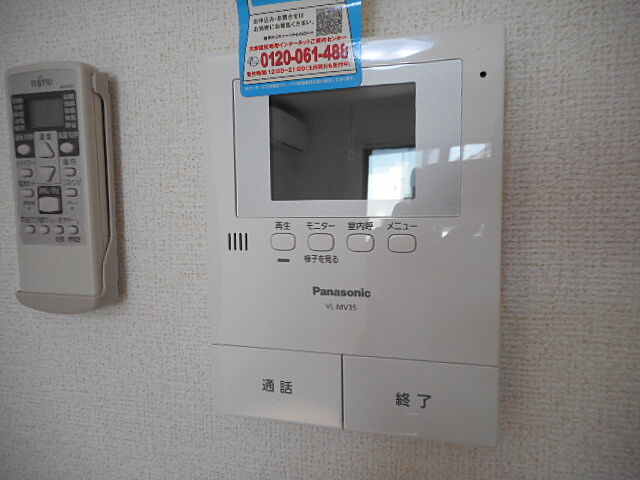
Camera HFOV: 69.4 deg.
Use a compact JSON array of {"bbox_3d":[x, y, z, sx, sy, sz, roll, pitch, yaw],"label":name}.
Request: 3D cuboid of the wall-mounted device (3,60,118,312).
[{"bbox_3d":[-0.148,-0.028,0.268,0.054,0.137,0.024,1,6,15],"label":"wall-mounted device"}]

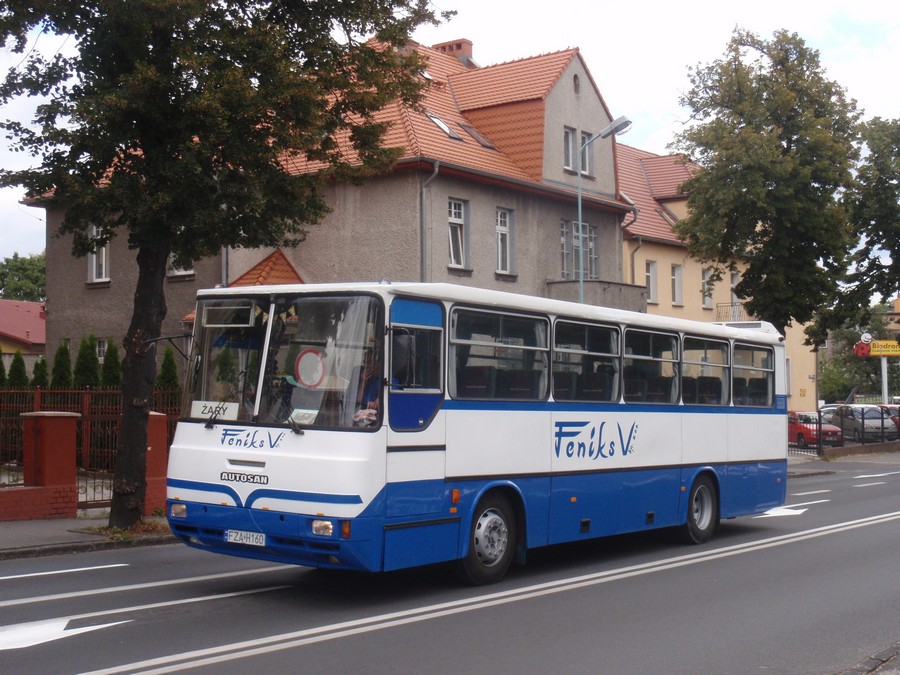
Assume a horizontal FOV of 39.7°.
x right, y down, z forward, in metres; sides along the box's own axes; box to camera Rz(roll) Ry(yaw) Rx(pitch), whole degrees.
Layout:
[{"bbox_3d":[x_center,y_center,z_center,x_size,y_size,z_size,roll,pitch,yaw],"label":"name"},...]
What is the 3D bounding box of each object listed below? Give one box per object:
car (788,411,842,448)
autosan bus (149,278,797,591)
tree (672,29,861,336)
[{"bbox_3d":[14.259,3.780,51.583,1.660,1.430,3.850,1,-2,-24],"label":"car"},{"bbox_3d":[1.111,1.109,15.497,2.500,3.080,10.050,-2,-4,36],"label":"autosan bus"},{"bbox_3d":[9.126,-2.533,35.983,5.400,12.750,5.200,-2,-3,36],"label":"tree"}]

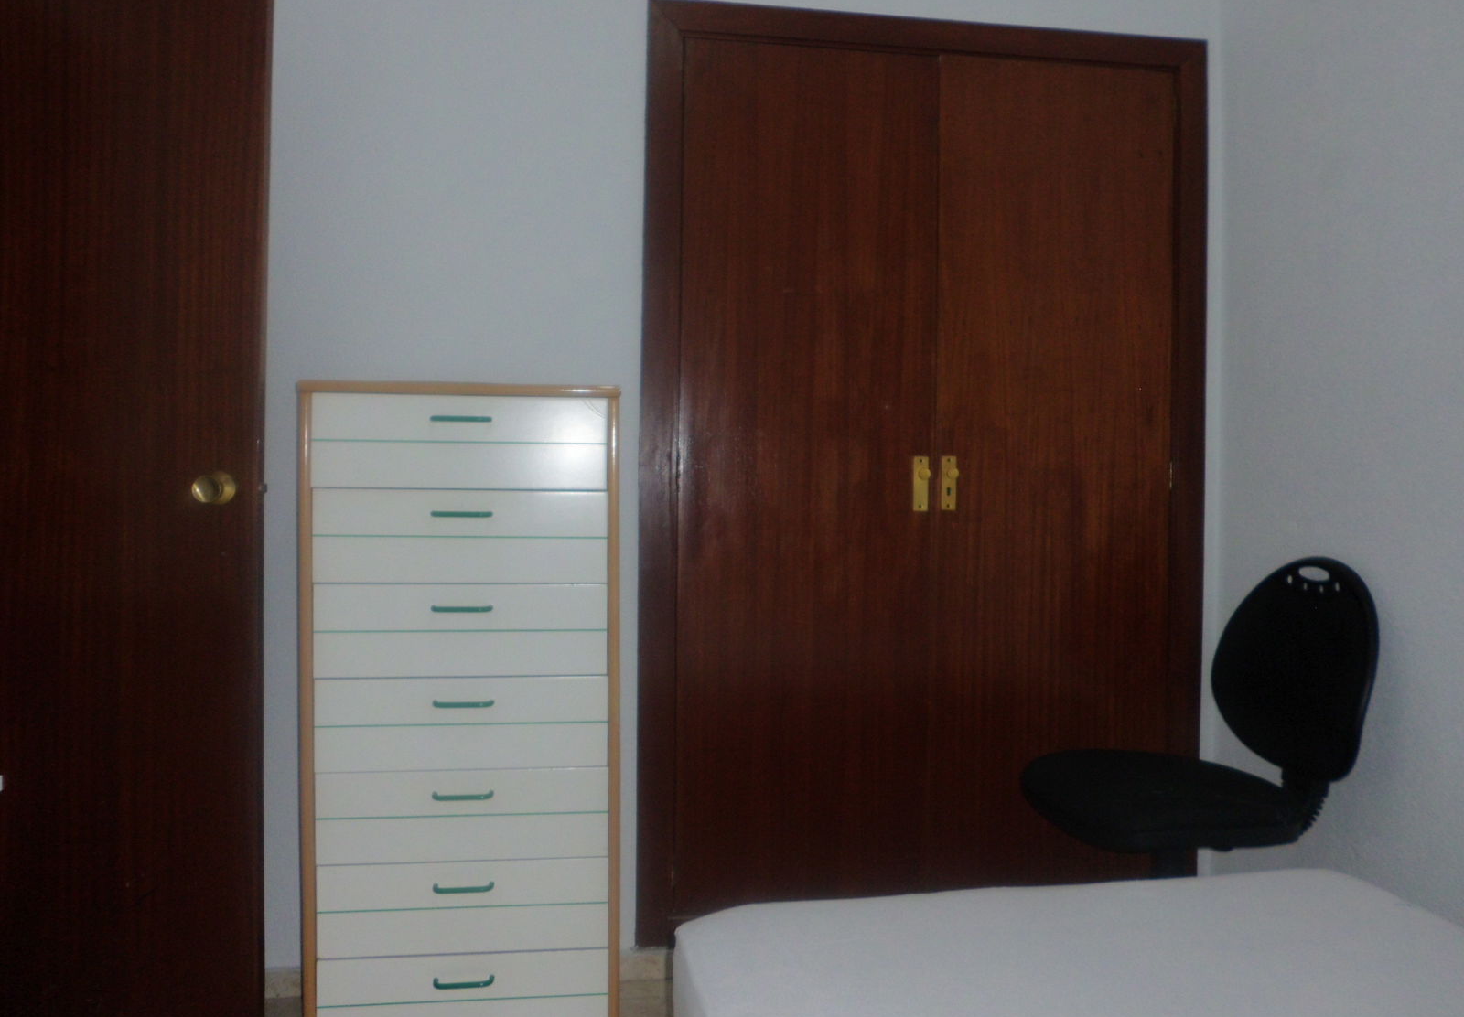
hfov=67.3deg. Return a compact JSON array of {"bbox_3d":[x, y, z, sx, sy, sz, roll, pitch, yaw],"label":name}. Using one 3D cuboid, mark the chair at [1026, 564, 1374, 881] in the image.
[{"bbox_3d":[0.860,0.566,2.100,0.600,0.955,0.570,1,1,-9],"label":"chair"}]

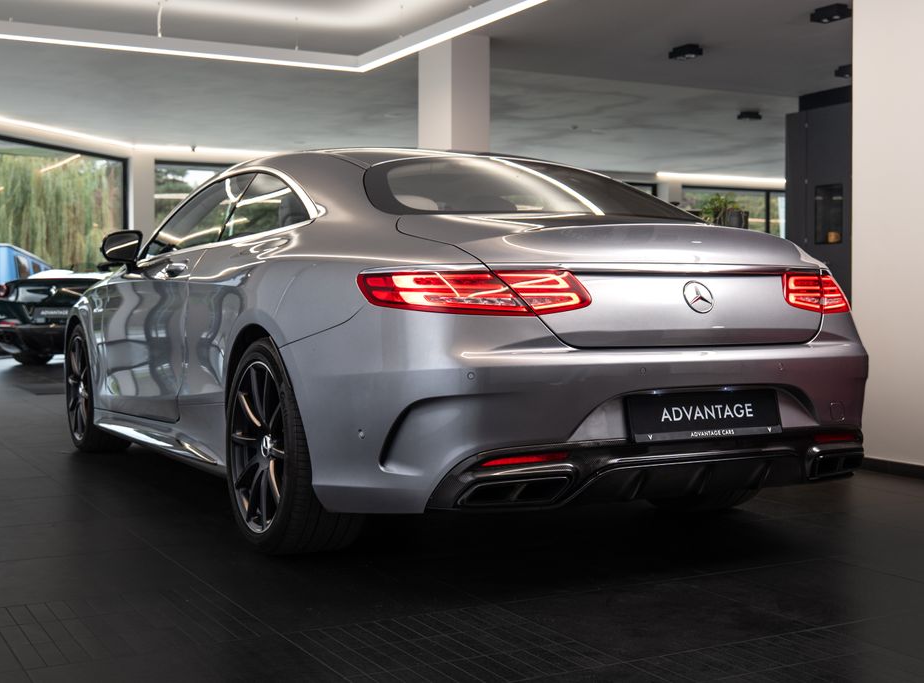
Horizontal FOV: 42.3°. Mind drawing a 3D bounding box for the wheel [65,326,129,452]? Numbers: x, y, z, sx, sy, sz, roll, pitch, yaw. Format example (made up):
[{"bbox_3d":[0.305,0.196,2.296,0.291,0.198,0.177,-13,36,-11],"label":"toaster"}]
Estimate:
[{"bbox_3d":[-1.966,0.251,6.503,0.260,0.710,0.710,-1,2,-28],"label":"wheel"}]

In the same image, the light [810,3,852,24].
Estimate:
[{"bbox_3d":[3.075,-2.720,9.939,0.168,0.095,0.295,-1,2,-29],"label":"light"}]

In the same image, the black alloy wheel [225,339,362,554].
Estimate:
[{"bbox_3d":[-0.544,0.339,3.912,0.285,0.705,0.705,-1,2,-28],"label":"black alloy wheel"}]

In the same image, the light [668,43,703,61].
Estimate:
[{"bbox_3d":[2.150,-2.773,11.471,0.168,0.095,0.295,-1,2,-29],"label":"light"}]

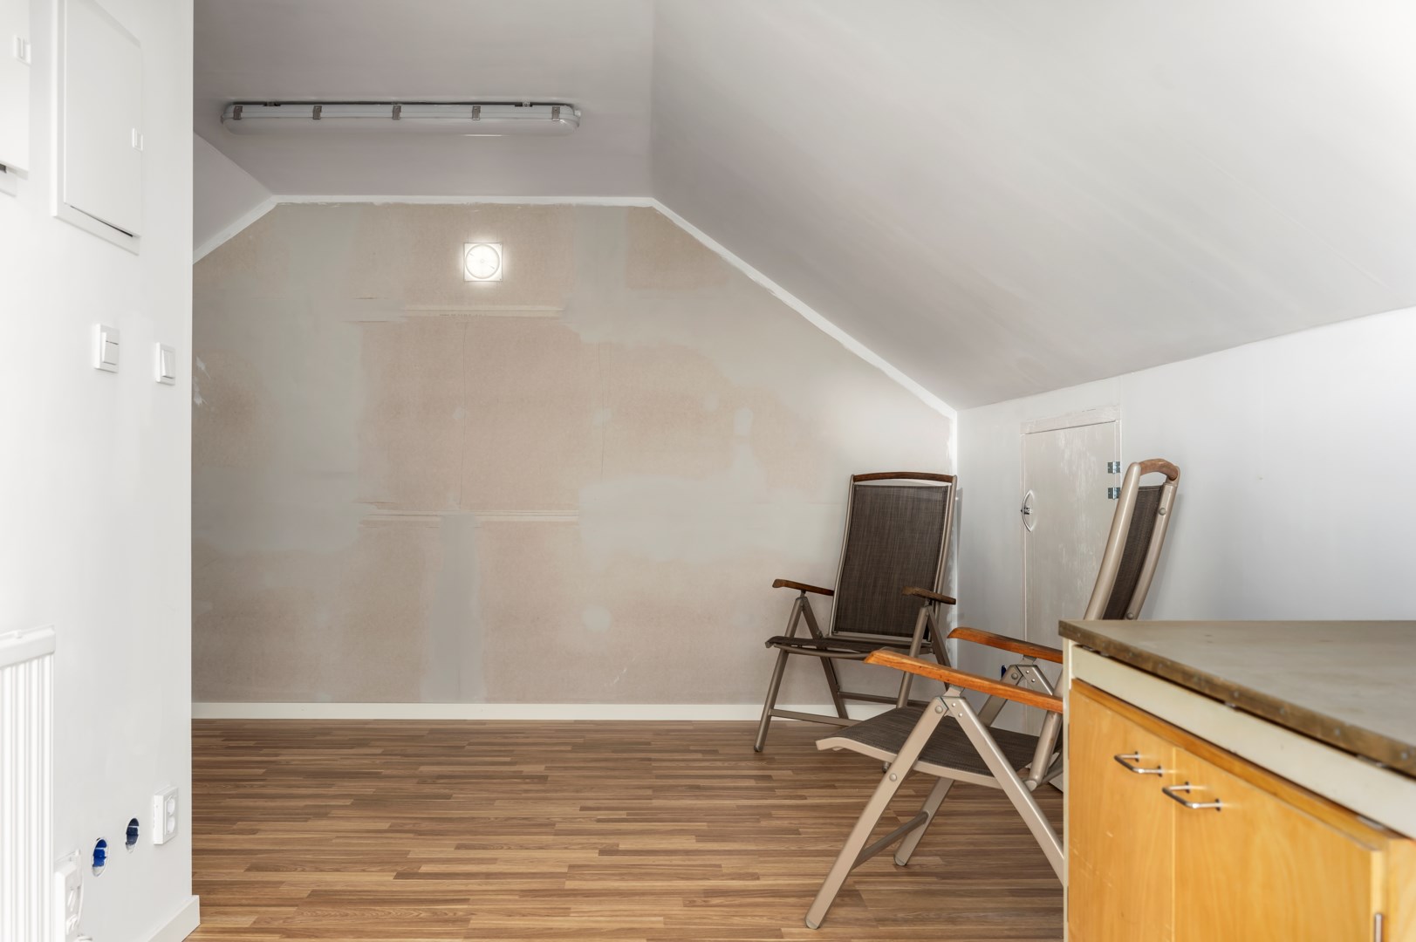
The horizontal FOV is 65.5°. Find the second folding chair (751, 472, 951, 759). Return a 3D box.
[{"bbox_3d":[0.658,0.573,4.602,0.615,1.140,0.815,0,0,33],"label":"second folding chair"}]

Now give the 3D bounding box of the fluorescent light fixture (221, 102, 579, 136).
[{"bbox_3d":[-1.065,-1.211,3.826,1.235,0.100,0.115,0,0,0],"label":"fluorescent light fixture"}]

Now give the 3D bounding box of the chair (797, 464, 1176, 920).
[{"bbox_3d":[0.744,0.554,2.743,0.815,1.160,0.615,0,0,33],"label":"chair"}]

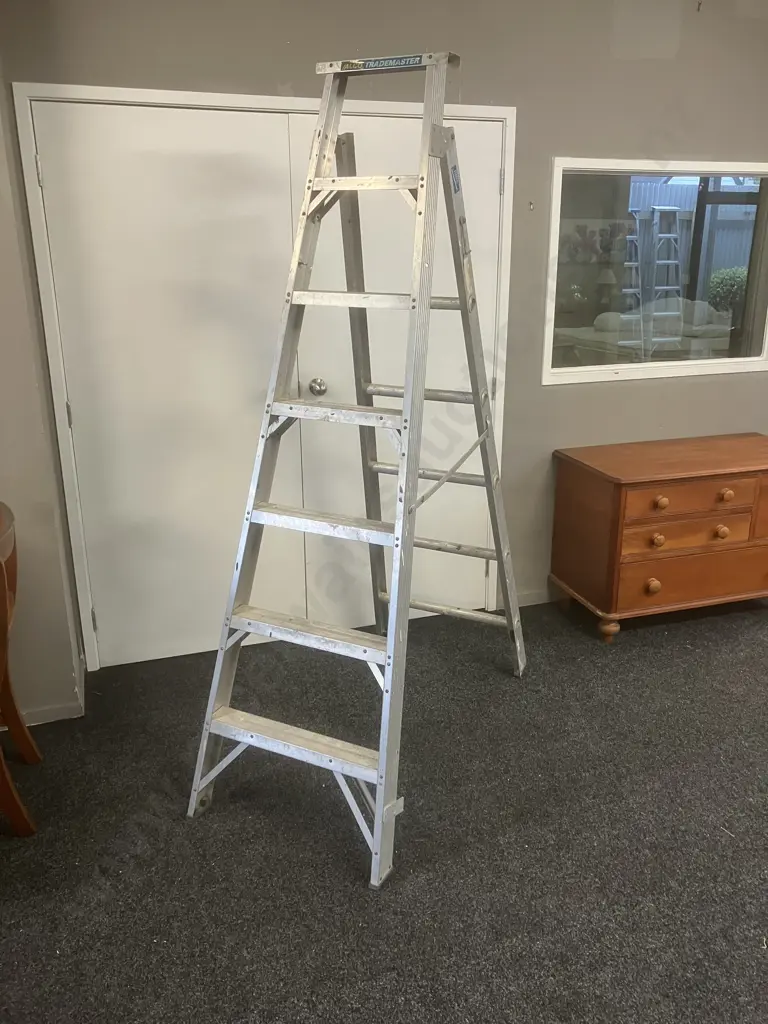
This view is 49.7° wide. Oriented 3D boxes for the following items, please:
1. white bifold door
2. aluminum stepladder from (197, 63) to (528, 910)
[{"bbox_3d":[-0.332,-0.430,3.159,1.640,1.990,0.045,-6,19,-18],"label":"white bifold door"},{"bbox_3d":[-0.010,-0.223,2.473,0.634,2.030,1.285,9,20,25],"label":"aluminum stepladder"}]

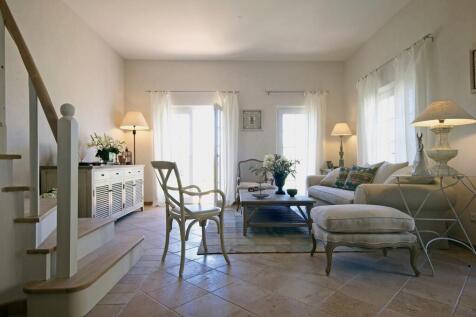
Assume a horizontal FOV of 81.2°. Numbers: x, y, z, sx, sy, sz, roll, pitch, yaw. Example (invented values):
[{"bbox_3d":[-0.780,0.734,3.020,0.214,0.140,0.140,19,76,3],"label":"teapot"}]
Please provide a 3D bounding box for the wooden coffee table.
[{"bbox_3d":[0.503,0.753,4.120,0.960,0.440,1.340,0,0,0],"label":"wooden coffee table"}]

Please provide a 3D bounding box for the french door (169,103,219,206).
[{"bbox_3d":[-0.935,-0.074,5.830,0.980,2.100,0.100,0,0,0],"label":"french door"}]

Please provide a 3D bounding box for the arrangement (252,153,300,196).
[{"bbox_3d":[0.620,0.238,4.200,0.600,0.600,0.520,0,0,0],"label":"arrangement"}]

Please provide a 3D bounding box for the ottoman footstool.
[{"bbox_3d":[1.100,0.695,2.510,0.820,0.530,0.580,0,0,0],"label":"ottoman footstool"}]

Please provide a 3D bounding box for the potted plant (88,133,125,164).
[{"bbox_3d":[-2.080,-0.140,4.400,0.550,0.520,0.500,0,0,0],"label":"potted plant"}]

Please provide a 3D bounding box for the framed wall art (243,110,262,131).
[{"bbox_3d":[0.300,-0.796,5.770,0.385,0.400,0.030,0,0,0],"label":"framed wall art"}]

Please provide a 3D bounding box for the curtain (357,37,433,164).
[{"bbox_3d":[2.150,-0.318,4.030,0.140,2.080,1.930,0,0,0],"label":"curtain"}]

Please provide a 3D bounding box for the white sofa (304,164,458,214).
[{"bbox_3d":[1.760,0.532,4.000,0.970,0.880,2.200,0,0,-2],"label":"white sofa"}]

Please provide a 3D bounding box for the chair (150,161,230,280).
[{"bbox_3d":[-0.405,0.495,2.490,0.570,0.930,0.490,0,-1,-38],"label":"chair"}]

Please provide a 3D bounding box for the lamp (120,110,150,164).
[{"bbox_3d":[-1.990,0.042,5.350,0.550,1.880,0.550,0,0,0],"label":"lamp"}]

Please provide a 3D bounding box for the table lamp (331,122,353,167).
[{"bbox_3d":[1.995,-0.228,5.360,0.425,0.900,0.425,0,0,0],"label":"table lamp"}]

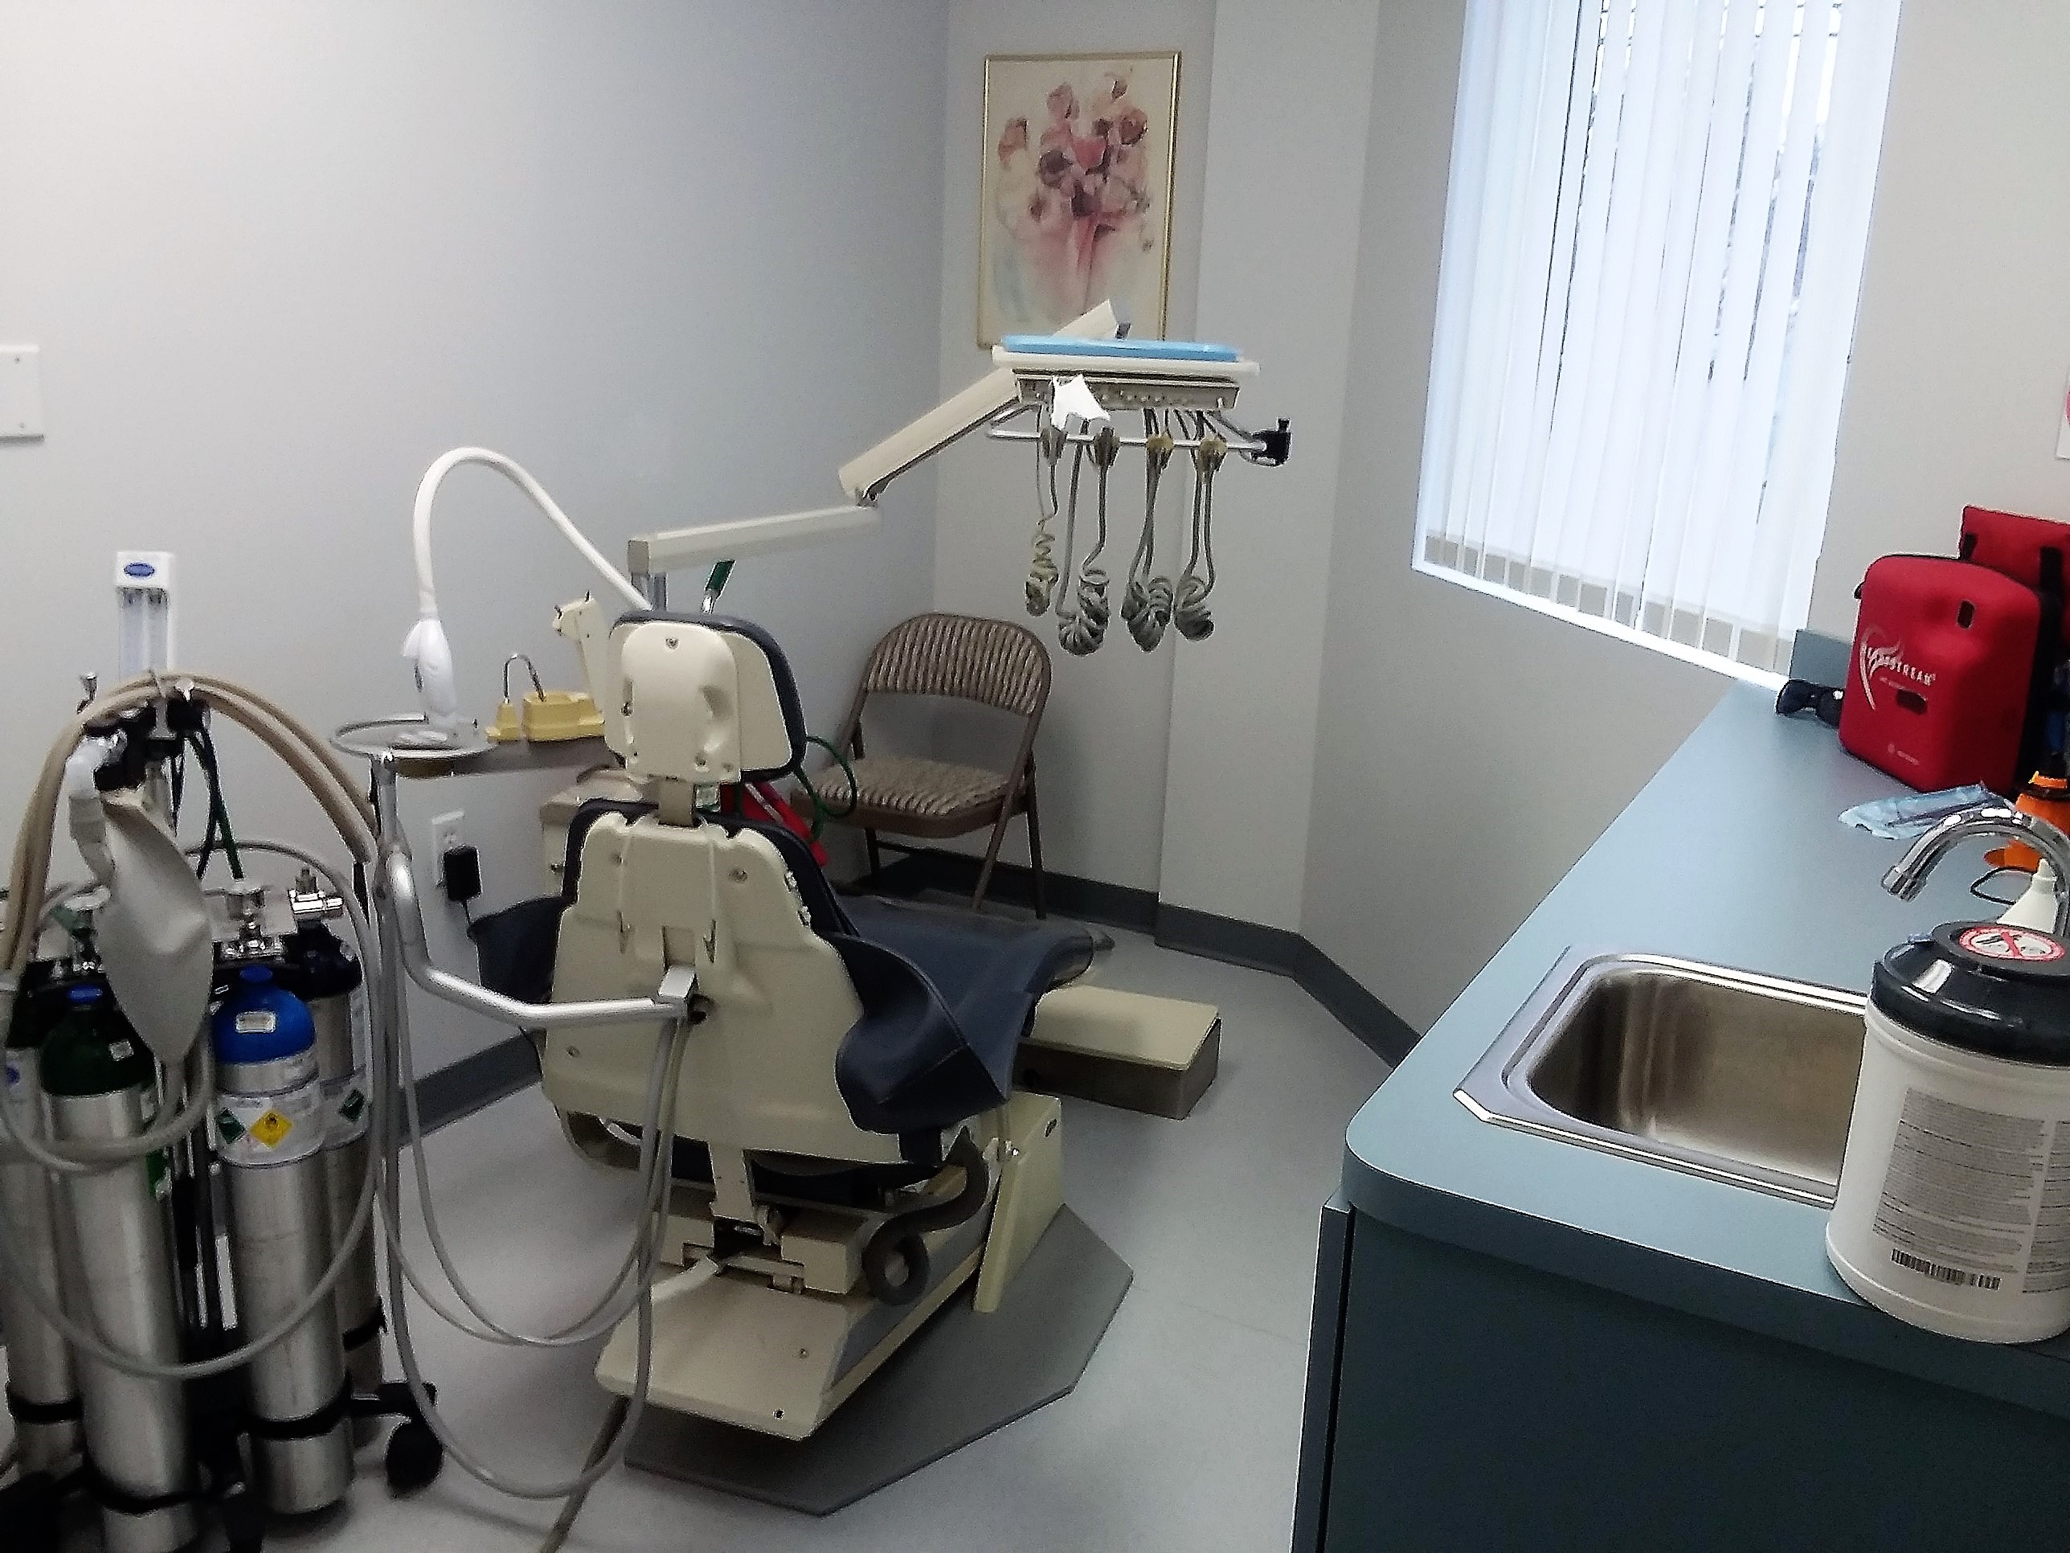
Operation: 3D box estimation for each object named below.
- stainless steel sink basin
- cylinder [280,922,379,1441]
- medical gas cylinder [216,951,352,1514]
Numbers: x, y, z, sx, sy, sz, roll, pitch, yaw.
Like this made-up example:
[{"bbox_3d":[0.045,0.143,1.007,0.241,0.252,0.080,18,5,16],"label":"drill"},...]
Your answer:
[{"bbox_3d":[0.533,0.284,1.260,0.381,0.155,0.381,11,18,28],"label":"stainless steel sink basin"},{"bbox_3d":[-0.887,0.499,2.165,0.112,0.679,0.112,2,16,0],"label":"cylinder"},{"bbox_3d":[-0.881,0.537,2.030,0.112,0.682,0.112,2,16,0],"label":"medical gas cylinder"}]

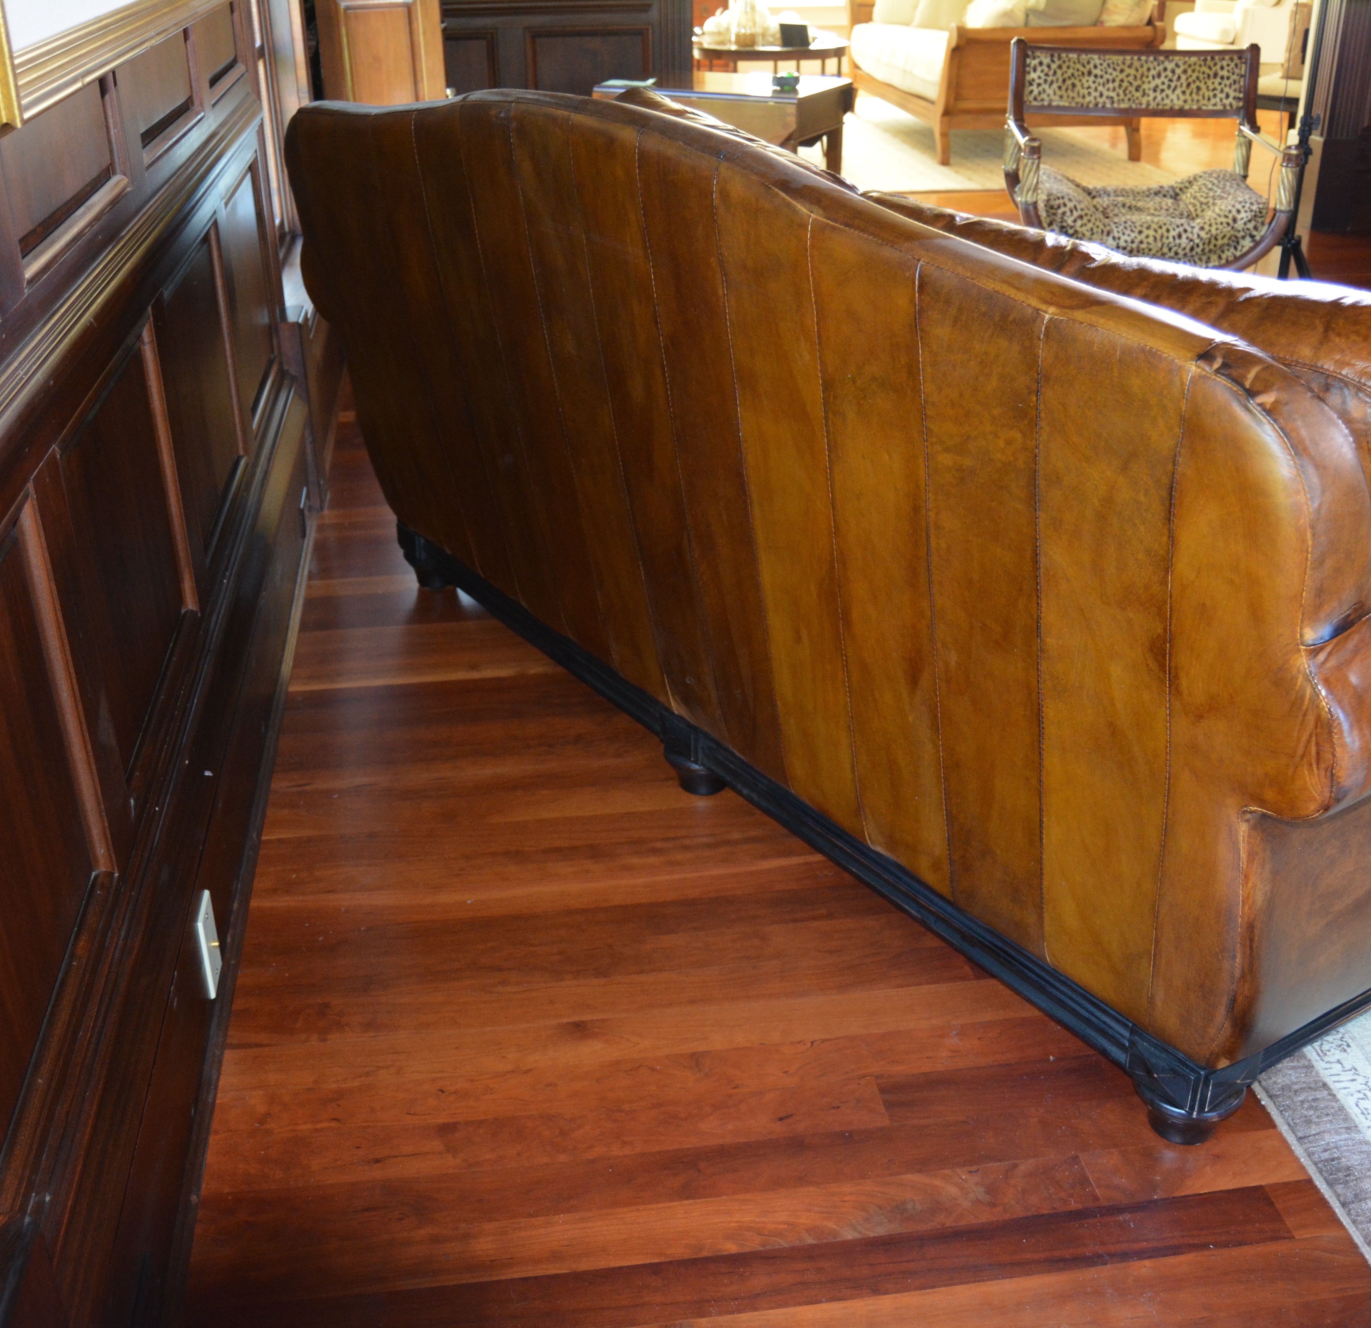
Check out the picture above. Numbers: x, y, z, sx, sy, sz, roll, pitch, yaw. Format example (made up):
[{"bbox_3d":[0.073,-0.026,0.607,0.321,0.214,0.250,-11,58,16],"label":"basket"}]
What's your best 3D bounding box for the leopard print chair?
[{"bbox_3d":[1.309,-1.302,4.415,0.720,0.945,0.560,4,27,8],"label":"leopard print chair"}]

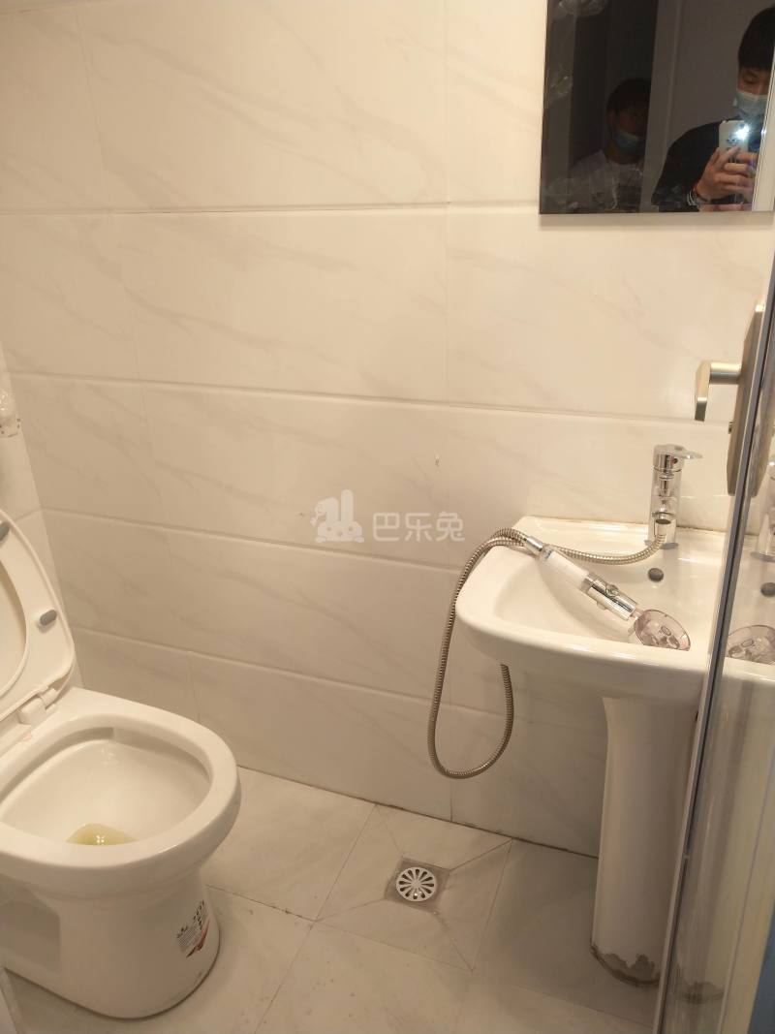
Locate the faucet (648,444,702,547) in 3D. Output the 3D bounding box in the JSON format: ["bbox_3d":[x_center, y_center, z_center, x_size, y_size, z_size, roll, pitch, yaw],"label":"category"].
[{"bbox_3d":[0.405,-0.013,1.275,0.072,0.155,0.125,5,27,17],"label":"faucet"}]

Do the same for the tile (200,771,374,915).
[{"bbox_3d":[-0.218,0.663,1.830,0.300,0.010,0.300,7,27,21],"label":"tile"}]

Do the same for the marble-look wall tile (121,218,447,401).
[{"bbox_3d":[-0.185,-0.357,1.492,0.600,0.300,0.010,7,27,21],"label":"marble-look wall tile"}]

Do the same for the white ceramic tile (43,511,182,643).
[{"bbox_3d":[-0.580,0.133,1.914,0.310,0.300,0.010,7,27,21],"label":"white ceramic tile"}]

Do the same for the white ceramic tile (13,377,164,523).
[{"bbox_3d":[-0.594,-0.140,1.784,0.310,0.300,0.010,7,27,21],"label":"white ceramic tile"}]

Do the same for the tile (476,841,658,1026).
[{"bbox_3d":[0.342,0.736,1.616,0.300,0.010,0.300,7,27,21],"label":"tile"}]

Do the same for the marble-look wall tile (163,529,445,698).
[{"bbox_3d":[-0.158,0.188,1.756,0.600,0.300,0.010,7,27,21],"label":"marble-look wall tile"}]

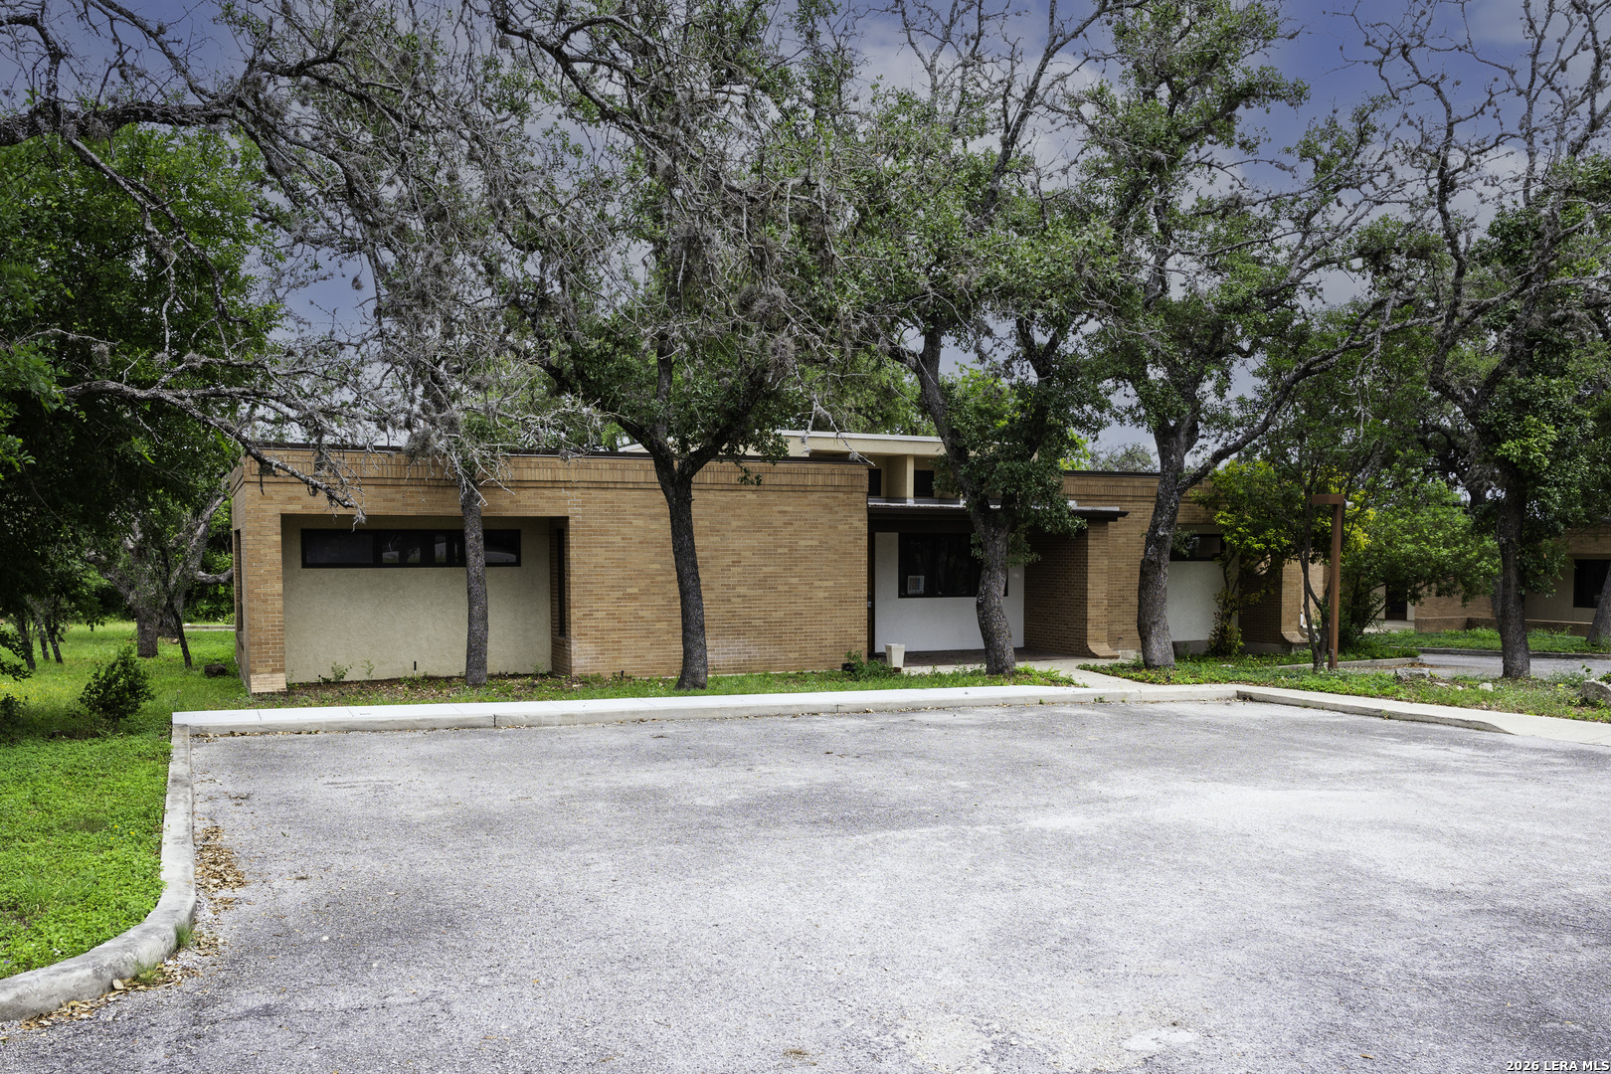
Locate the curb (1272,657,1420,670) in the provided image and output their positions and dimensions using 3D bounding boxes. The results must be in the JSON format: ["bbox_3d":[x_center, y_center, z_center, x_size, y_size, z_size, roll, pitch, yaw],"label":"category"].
[{"bbox_3d":[11.700,2.745,26.900,4.300,0.160,0.180,0,0,-24],"label":"curb"}]

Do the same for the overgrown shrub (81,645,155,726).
[{"bbox_3d":[-8.790,1.905,16.000,0.880,0.990,0.850,0,0,-29],"label":"overgrown shrub"}]

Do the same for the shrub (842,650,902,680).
[{"bbox_3d":[1.180,2.265,22.100,1.020,0.490,0.750,0,0,0],"label":"shrub"}]

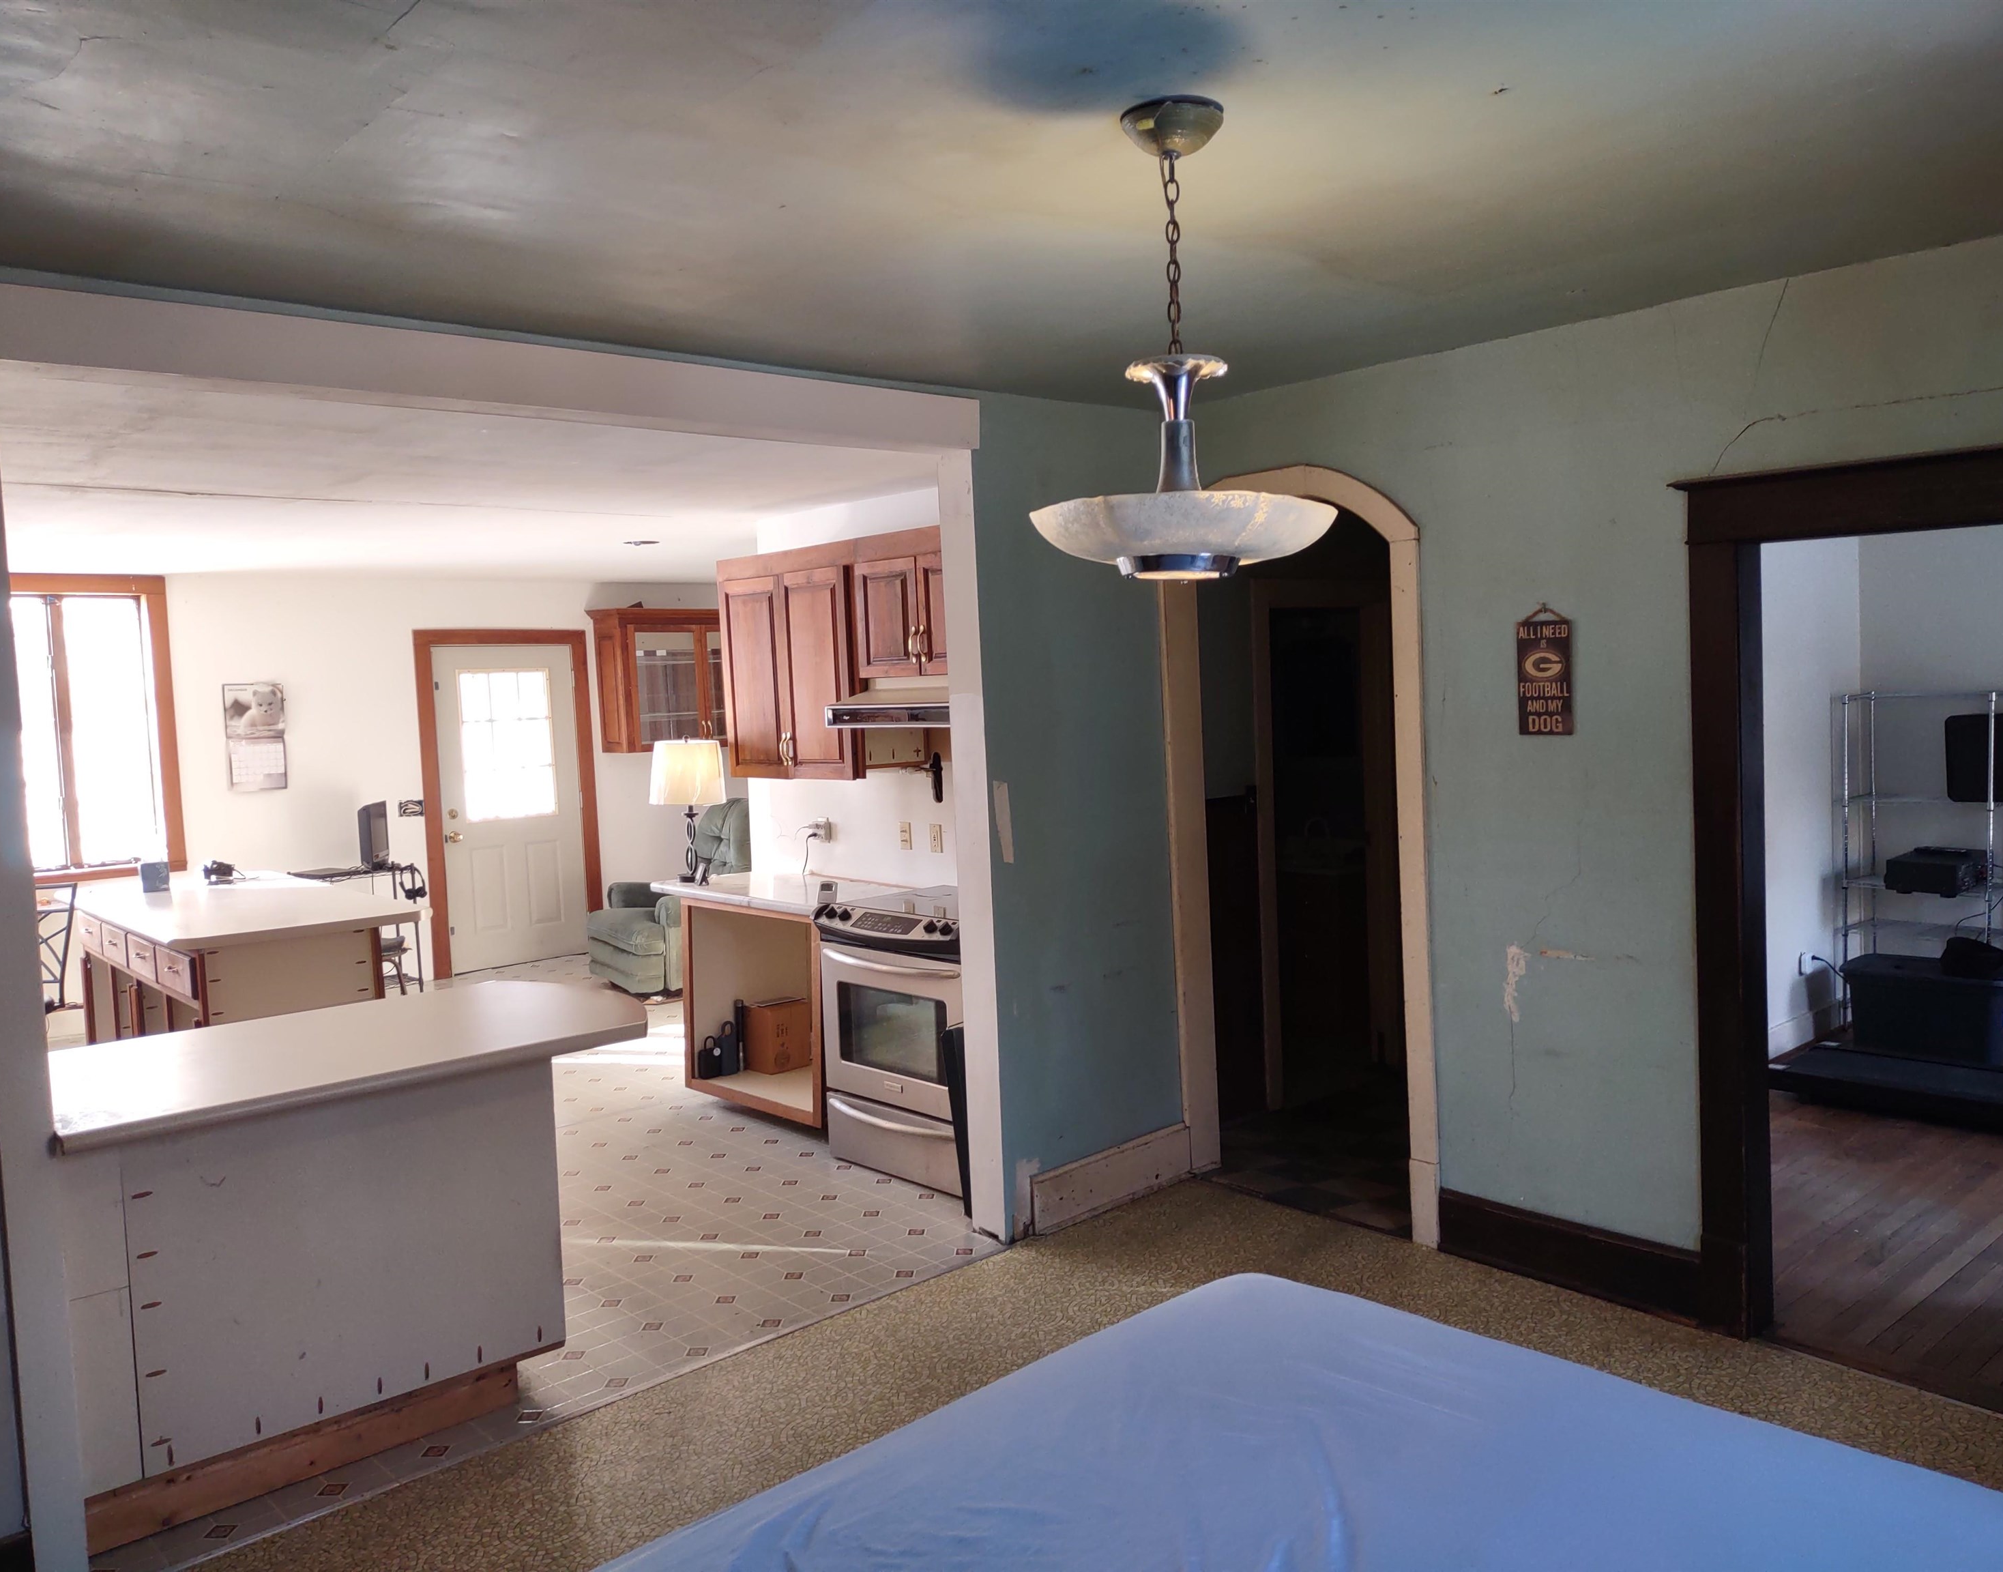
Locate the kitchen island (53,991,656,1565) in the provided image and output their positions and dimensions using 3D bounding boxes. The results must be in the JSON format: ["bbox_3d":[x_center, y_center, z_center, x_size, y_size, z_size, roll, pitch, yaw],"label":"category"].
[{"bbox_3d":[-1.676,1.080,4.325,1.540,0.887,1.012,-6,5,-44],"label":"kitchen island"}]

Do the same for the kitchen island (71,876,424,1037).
[{"bbox_3d":[-3.140,0.914,6.889,0.960,0.914,2.400,-5,4,-38],"label":"kitchen island"}]

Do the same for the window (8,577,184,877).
[{"bbox_3d":[-4.948,-0.304,9.005,1.080,1.620,0.120,-5,4,-42],"label":"window"}]

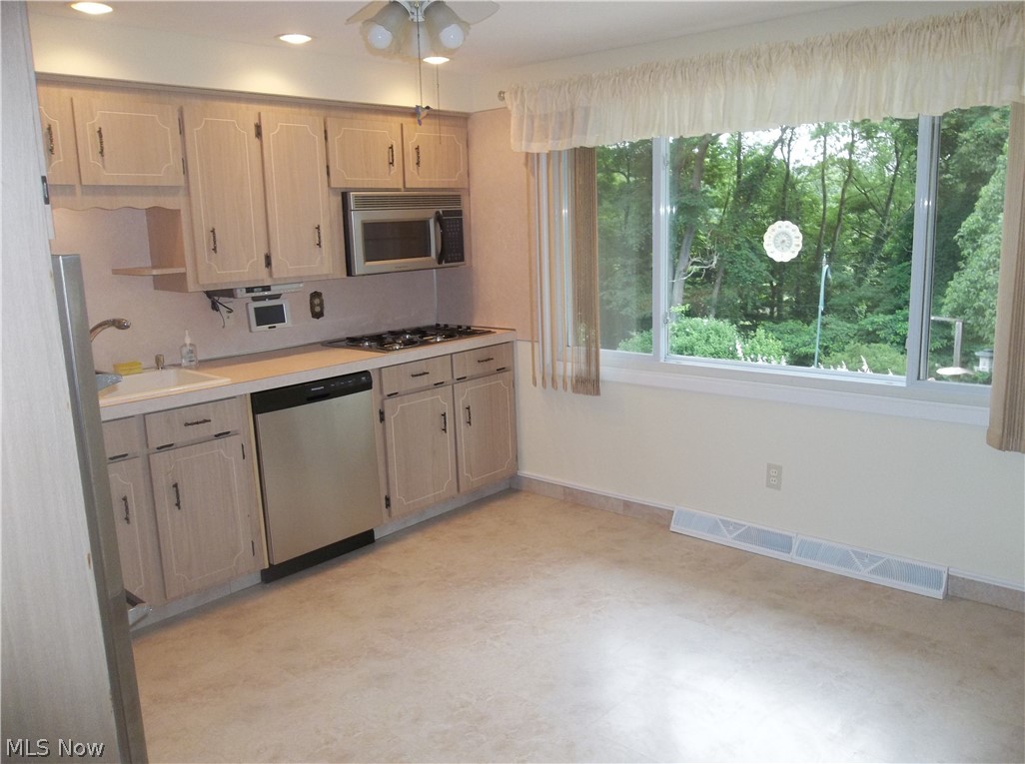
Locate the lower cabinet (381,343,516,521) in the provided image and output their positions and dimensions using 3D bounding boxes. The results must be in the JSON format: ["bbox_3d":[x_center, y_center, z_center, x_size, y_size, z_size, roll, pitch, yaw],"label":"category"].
[{"bbox_3d":[-0.529,0.192,4.342,0.612,0.762,0.970,7,15,41],"label":"lower cabinet"}]

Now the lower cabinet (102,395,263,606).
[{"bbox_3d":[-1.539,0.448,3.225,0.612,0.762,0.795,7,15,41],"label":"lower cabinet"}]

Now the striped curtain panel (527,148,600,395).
[{"bbox_3d":[0.254,-0.596,3.989,0.415,1.320,0.095,7,15,41],"label":"striped curtain panel"}]

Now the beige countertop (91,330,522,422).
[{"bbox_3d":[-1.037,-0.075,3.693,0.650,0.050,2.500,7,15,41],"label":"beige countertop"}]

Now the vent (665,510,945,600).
[{"bbox_3d":[1.232,0.725,3.489,1.210,0.102,0.066,7,15,41],"label":"vent"}]

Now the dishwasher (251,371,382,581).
[{"bbox_3d":[-1.049,0.382,3.735,0.605,0.860,0.610,7,15,41],"label":"dishwasher"}]

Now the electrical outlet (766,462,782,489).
[{"bbox_3d":[1.156,0.421,3.526,0.069,0.114,0.010,7,15,41],"label":"electrical outlet"}]

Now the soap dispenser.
[{"bbox_3d":[-1.459,-0.152,3.601,0.052,0.165,0.072,7,15,41],"label":"soap dispenser"}]

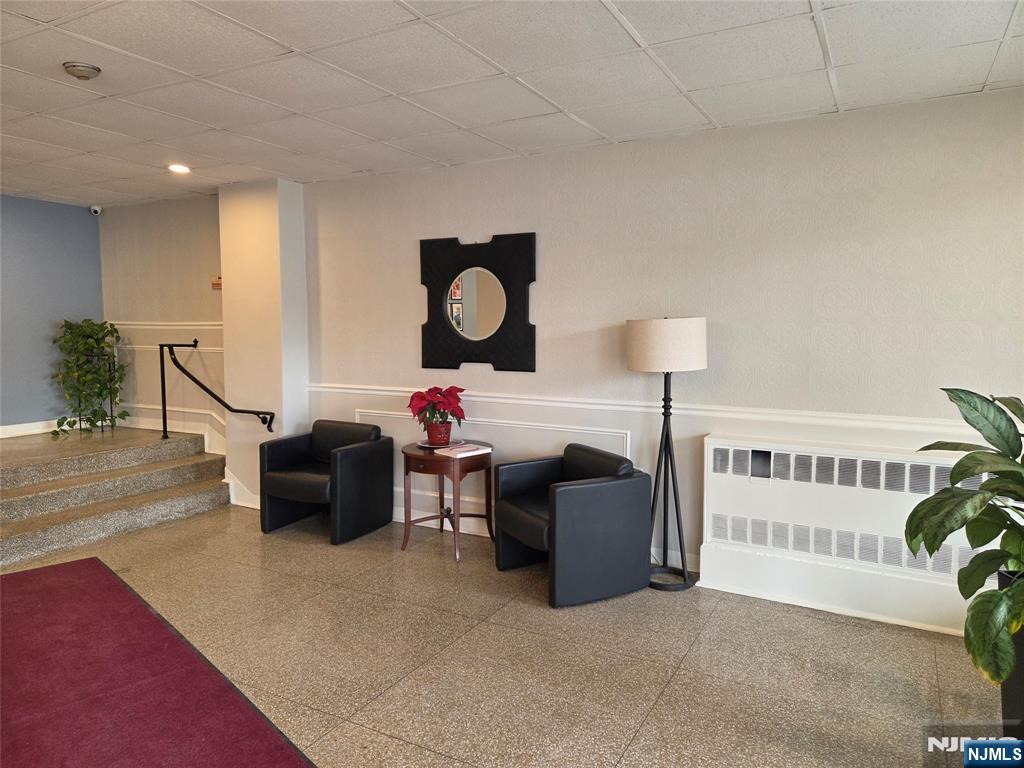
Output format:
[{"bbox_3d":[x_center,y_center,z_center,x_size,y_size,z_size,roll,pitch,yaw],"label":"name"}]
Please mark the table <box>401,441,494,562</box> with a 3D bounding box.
[{"bbox_3d":[-0.420,0.757,4.552,0.610,0.672,0.610,0,5,0],"label":"table"}]

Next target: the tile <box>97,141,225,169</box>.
[{"bbox_3d":[-2.297,-1.495,4.504,0.602,0.025,0.610,3,6,28],"label":"tile"}]

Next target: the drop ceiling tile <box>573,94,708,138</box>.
[{"bbox_3d":[0.691,-1.413,3.596,0.600,0.020,0.624,3,6,28],"label":"drop ceiling tile"}]

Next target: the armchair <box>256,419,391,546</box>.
[{"bbox_3d":[-1.326,0.674,4.938,0.680,0.735,0.635,3,6,25],"label":"armchair"}]

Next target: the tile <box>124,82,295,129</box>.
[{"bbox_3d":[-1.508,-1.393,3.392,0.602,0.025,0.610,3,6,28],"label":"tile"}]

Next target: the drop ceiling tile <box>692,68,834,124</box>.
[{"bbox_3d":[1.227,-1.396,3.312,0.602,0.025,0.622,3,6,28],"label":"drop ceiling tile"}]

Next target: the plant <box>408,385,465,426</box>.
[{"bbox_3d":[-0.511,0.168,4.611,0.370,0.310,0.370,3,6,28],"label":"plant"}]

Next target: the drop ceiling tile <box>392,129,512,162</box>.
[{"bbox_3d":[-0.381,-1.467,4.175,0.600,0.020,0.624,3,6,28],"label":"drop ceiling tile"}]

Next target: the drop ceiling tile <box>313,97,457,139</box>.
[{"bbox_3d":[-0.677,-1.414,3.632,0.600,0.020,0.600,3,6,28],"label":"drop ceiling tile"}]

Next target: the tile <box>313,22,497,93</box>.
[{"bbox_3d":[-0.432,-1.336,2.810,0.600,0.020,0.600,3,6,28],"label":"tile"}]

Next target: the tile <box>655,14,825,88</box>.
[{"bbox_3d":[0.926,-1.327,2.740,0.605,0.020,0.605,3,6,29],"label":"tile"}]

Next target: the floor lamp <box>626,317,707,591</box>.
[{"bbox_3d":[0.879,0.387,3.894,0.450,1.515,0.450,3,6,28],"label":"floor lamp"}]

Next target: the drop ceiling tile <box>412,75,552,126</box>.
[{"bbox_3d":[-0.142,-1.394,3.349,0.602,0.025,0.610,3,6,28],"label":"drop ceiling tile"}]

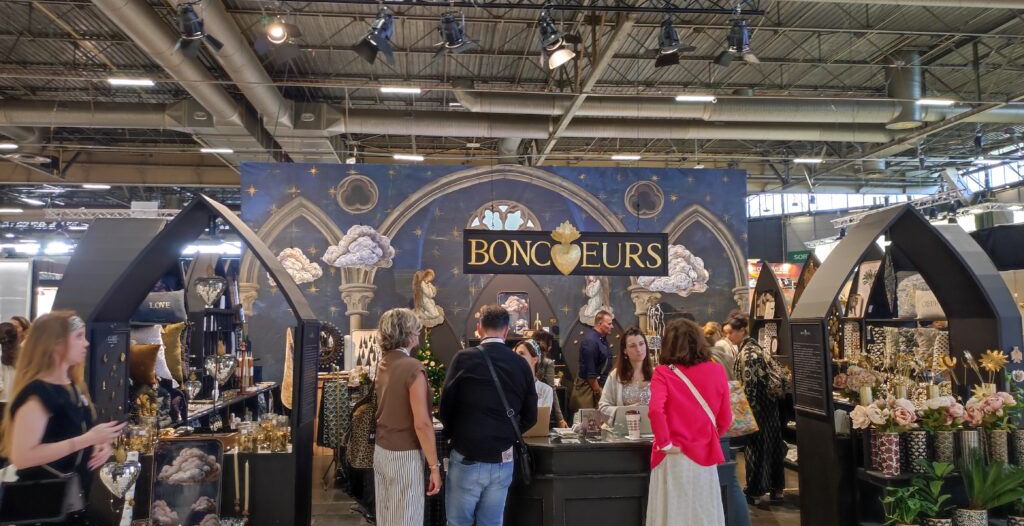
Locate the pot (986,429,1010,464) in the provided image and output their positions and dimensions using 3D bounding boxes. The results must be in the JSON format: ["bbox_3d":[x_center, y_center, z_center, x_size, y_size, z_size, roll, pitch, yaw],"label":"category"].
[{"bbox_3d":[3.171,1.225,4.800,0.100,0.255,0.100,0,-5,-5],"label":"pot"}]

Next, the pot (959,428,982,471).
[{"bbox_3d":[2.912,1.187,4.700,0.115,0.265,0.115,0,-4,-5],"label":"pot"}]

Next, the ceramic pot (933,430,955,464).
[{"bbox_3d":[2.796,1.217,4.770,0.107,0.255,0.107,0,-5,0],"label":"ceramic pot"}]

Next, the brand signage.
[{"bbox_3d":[0.547,-0.136,7.279,2.036,0.540,0.070,0,-5,-5],"label":"brand signage"}]

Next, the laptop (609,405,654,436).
[{"bbox_3d":[0.752,0.970,4.557,0.320,0.180,0.260,0,-4,-7],"label":"laptop"}]

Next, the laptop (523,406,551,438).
[{"bbox_3d":[0.077,0.988,4.638,0.305,0.195,0.280,0,-5,-5],"label":"laptop"}]

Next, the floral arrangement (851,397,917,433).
[{"bbox_3d":[2.360,0.960,4.680,0.390,0.230,0.300,0,-5,-5],"label":"floral arrangement"}]

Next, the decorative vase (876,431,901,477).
[{"bbox_3d":[2.338,1.183,4.587,0.112,0.265,0.112,0,-4,-5],"label":"decorative vase"}]

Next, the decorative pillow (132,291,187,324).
[{"bbox_3d":[-2.529,0.319,5.300,0.390,0.245,0.110,0,-16,-5],"label":"decorative pillow"}]

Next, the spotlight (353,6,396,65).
[{"bbox_3d":[-1.356,-2.233,7.284,0.430,0.350,0.340,-44,-12,6],"label":"spotlight"}]

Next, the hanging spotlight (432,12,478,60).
[{"bbox_3d":[-0.558,-2.268,7.300,0.380,0.410,0.360,-2,16,19],"label":"hanging spotlight"}]

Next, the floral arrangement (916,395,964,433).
[{"bbox_3d":[2.761,0.970,4.760,0.280,0.235,0.250,0,-5,-5],"label":"floral arrangement"}]

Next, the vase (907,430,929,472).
[{"bbox_3d":[2.572,1.192,4.693,0.108,0.260,0.108,0,-4,-5],"label":"vase"}]

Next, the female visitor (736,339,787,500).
[{"bbox_3d":[2.253,1.318,6.720,0.480,1.650,0.420,-2,-5,24],"label":"female visitor"}]

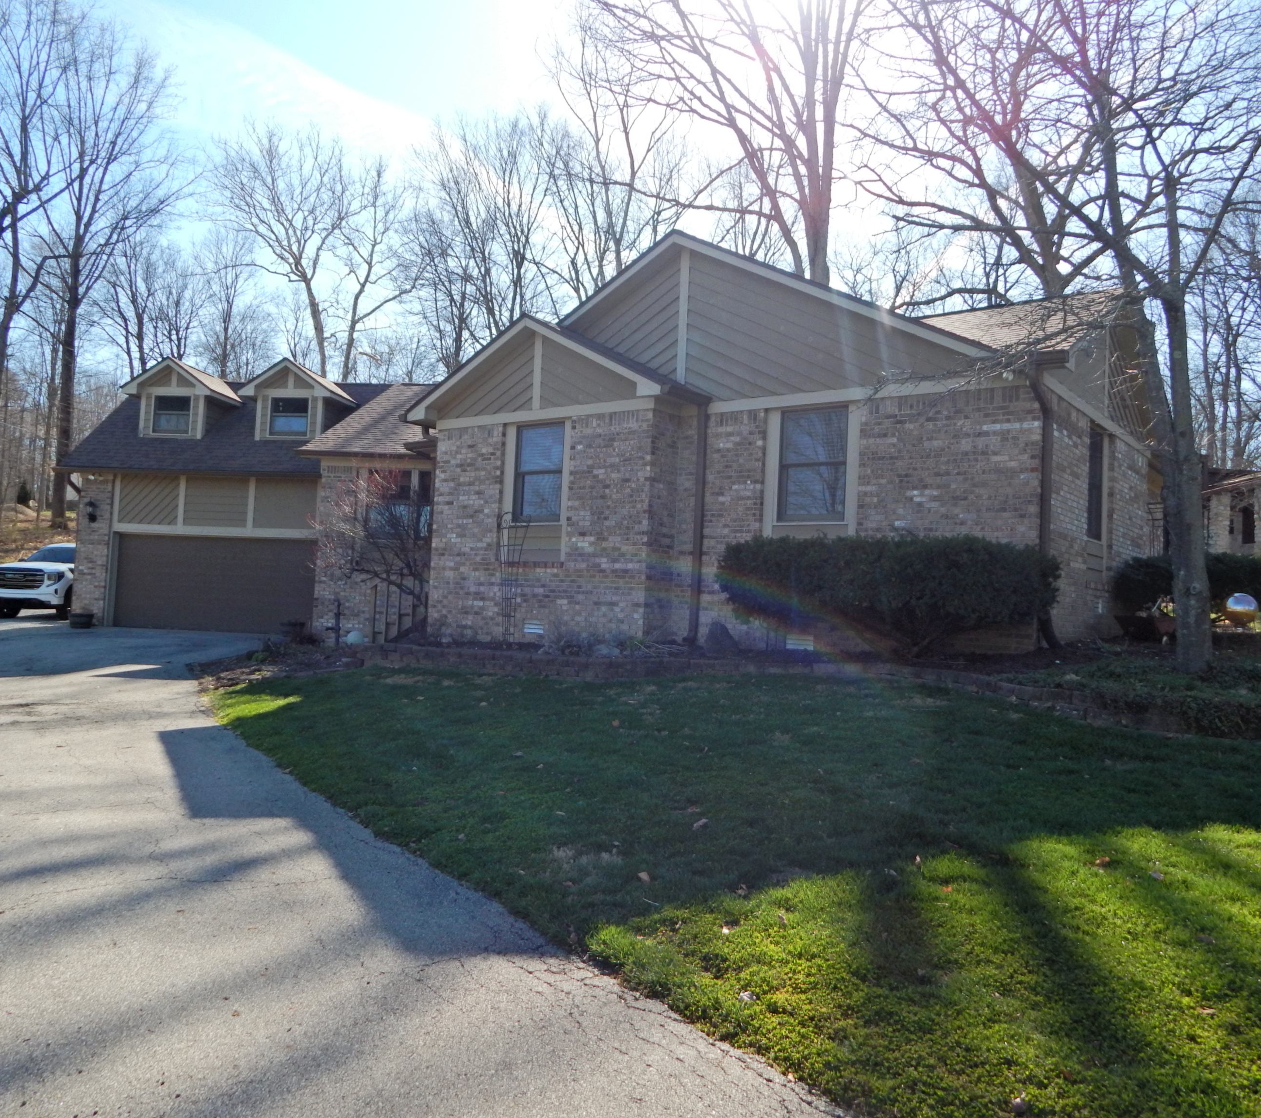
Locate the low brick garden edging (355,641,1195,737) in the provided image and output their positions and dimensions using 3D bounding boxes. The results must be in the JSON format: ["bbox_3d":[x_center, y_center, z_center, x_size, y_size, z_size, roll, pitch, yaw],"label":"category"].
[{"bbox_3d":[0.436,1.209,9.754,9.555,0.543,1.224,1,-2,38],"label":"low brick garden edging"}]

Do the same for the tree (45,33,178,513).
[{"bbox_3d":[-22.102,-11.973,40.000,5.200,21.000,5.200,3,-2,-30],"label":"tree"}]

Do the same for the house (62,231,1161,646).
[{"bbox_3d":[-2.763,-1.271,19.573,23.750,6.100,9.350,1,-2,38],"label":"house"}]

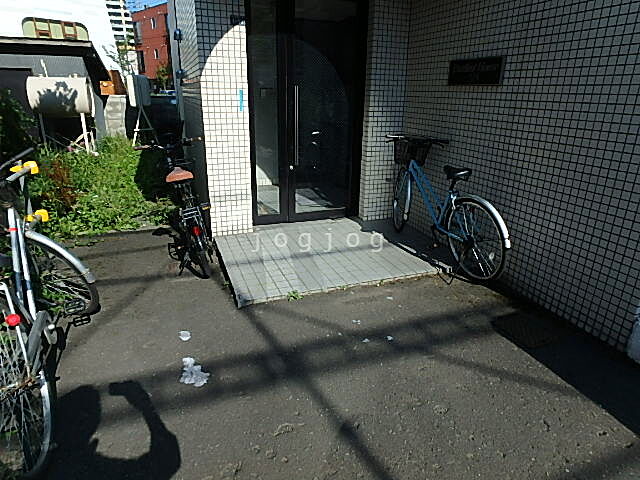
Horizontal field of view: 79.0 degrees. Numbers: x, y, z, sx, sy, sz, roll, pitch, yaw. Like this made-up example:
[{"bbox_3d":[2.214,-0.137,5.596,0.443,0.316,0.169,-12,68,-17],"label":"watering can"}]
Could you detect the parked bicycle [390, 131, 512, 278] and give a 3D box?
[{"bbox_3d":[0.884,-0.341,3.384,0.550,1.040,1.770,-7,22,-20],"label":"parked bicycle"}]

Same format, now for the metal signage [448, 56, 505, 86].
[{"bbox_3d":[1.190,-1.285,2.979,0.030,0.195,0.570,-7,22,-20],"label":"metal signage"}]

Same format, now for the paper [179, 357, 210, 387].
[{"bbox_3d":[-0.654,0.674,2.020,0.150,0.045,0.195,-7,22,-20],"label":"paper"}]

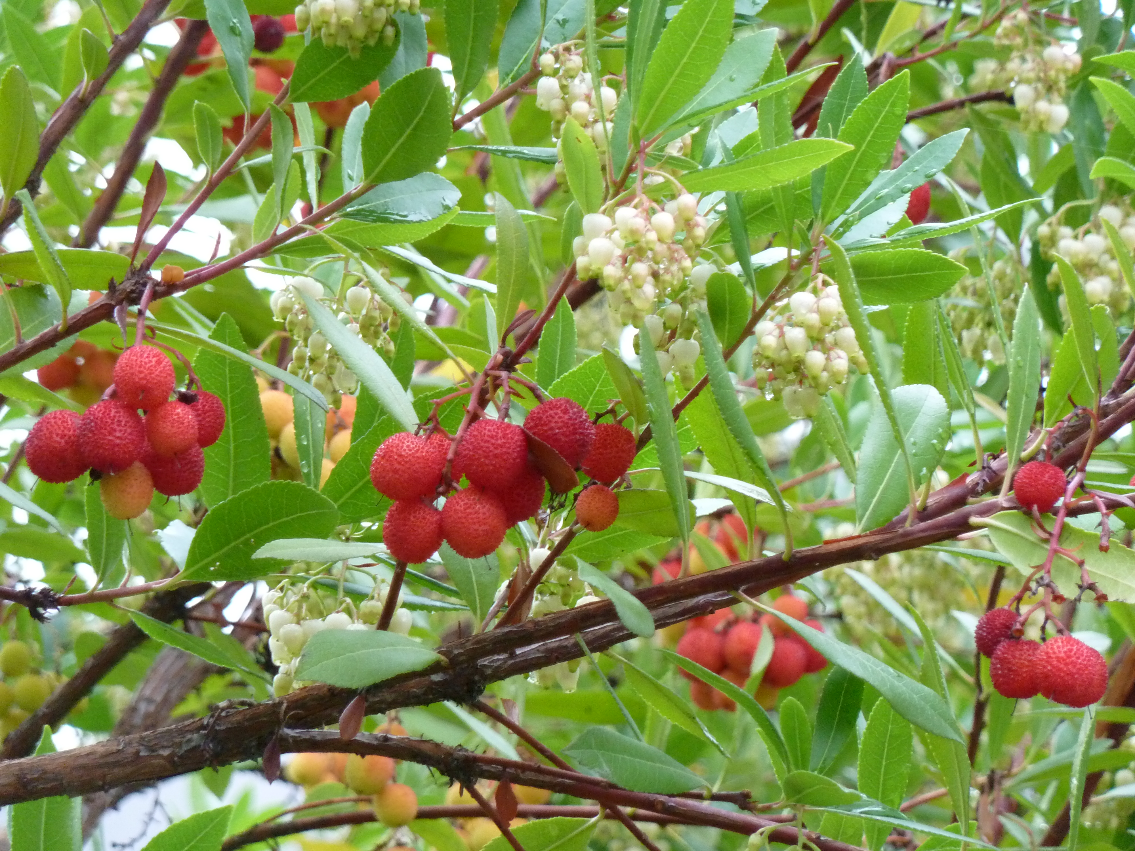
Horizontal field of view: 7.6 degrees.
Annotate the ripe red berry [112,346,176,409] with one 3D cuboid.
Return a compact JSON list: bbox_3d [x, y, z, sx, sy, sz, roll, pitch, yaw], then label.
[{"bbox_3d":[-0.129,-0.015,2.595,0.019,0.020,0.019,0,-10,0],"label":"ripe red berry"}]

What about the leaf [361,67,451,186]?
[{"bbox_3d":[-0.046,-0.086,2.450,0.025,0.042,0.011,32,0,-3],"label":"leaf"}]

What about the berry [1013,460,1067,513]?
[{"bbox_3d":[0.133,0.017,2.400,0.015,0.015,0.015,0,-10,0],"label":"berry"}]

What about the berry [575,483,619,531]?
[{"bbox_3d":[0.009,0.025,2.600,0.013,0.014,0.013,0,-10,0],"label":"berry"}]

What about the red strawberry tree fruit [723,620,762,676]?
[{"bbox_3d":[0.054,0.067,2.580,0.014,0.016,0.015,0,-10,0],"label":"red strawberry tree fruit"}]

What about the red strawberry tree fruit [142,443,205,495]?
[{"bbox_3d":[-0.121,0.012,2.610,0.019,0.019,0.019,0,-10,0],"label":"red strawberry tree fruit"}]

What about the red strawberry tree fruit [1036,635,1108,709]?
[{"bbox_3d":[0.154,0.075,2.600,0.022,0.022,0.021,0,-10,0],"label":"red strawberry tree fruit"}]

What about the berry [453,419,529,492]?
[{"bbox_3d":[-0.021,0.008,2.380,0.021,0.020,0.020,0,-10,0],"label":"berry"}]

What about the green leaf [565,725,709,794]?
[{"bbox_3d":[0.021,0.103,2.630,0.048,0.018,0.008,13,-27,0],"label":"green leaf"}]

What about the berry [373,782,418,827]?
[{"bbox_3d":[-0.060,0.131,2.950,0.016,0.016,0.016,0,-10,0],"label":"berry"}]

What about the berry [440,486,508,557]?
[{"bbox_3d":[-0.028,0.029,2.590,0.021,0.022,0.021,0,-10,0],"label":"berry"}]

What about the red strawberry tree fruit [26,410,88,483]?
[{"bbox_3d":[-0.155,0.006,2.600,0.020,0.022,0.020,0,-10,0],"label":"red strawberry tree fruit"}]

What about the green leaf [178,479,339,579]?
[{"bbox_3d":[-0.088,0.030,2.430,0.050,0.027,0.011,-25,5,0],"label":"green leaf"}]

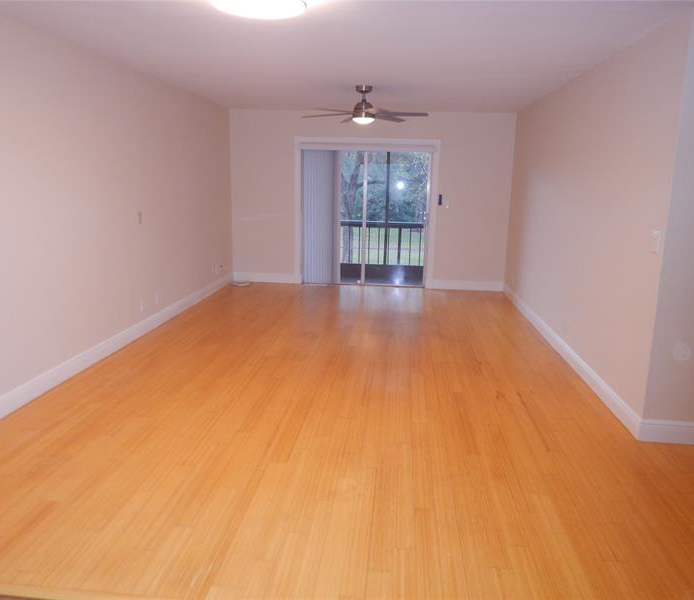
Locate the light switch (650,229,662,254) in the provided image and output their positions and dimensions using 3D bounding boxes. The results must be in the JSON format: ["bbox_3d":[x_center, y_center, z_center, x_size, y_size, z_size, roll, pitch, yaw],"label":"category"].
[{"bbox_3d":[1.774,-0.341,3.200,0.012,0.125,0.098,2,12,5],"label":"light switch"}]

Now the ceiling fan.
[{"bbox_3d":[0.177,-1.974,5.629,1.310,0.365,1.290,2,12,5],"label":"ceiling fan"}]

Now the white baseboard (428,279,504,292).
[{"bbox_3d":[1.708,-0.198,7.915,1.024,0.142,0.020,2,12,5],"label":"white baseboard"}]

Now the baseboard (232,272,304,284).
[{"bbox_3d":[-1.192,-0.316,8.191,0.988,0.142,0.020,2,12,5],"label":"baseboard"}]

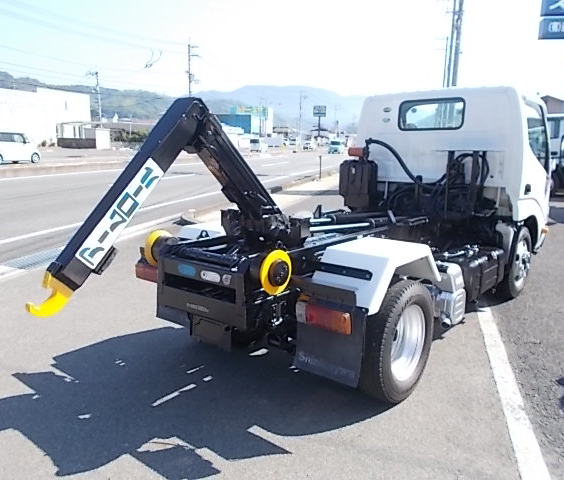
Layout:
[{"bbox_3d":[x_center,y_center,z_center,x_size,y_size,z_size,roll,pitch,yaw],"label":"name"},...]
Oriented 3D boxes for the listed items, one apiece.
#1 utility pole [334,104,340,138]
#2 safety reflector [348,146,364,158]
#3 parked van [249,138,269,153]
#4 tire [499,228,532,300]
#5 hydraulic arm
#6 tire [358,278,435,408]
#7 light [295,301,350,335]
[{"bbox_3d":[13.900,-29.000,120.000,1.000,10.500,0.500,4,12,20],"label":"utility pole"},{"bbox_3d":[0.769,-0.918,5.044,0.160,0.100,0.090,9,14,39],"label":"safety reflector"},{"bbox_3d":[-3.150,-13.200,67.200,1.500,1.880,3.600,3,12,16],"label":"parked van"},{"bbox_3d":[2.262,0.206,4.768,0.200,0.720,0.720,9,14,39],"label":"tire"},{"bbox_3d":[-0.518,-0.246,2.460,0.320,0.960,1.600,9,14,39],"label":"hydraulic arm"},{"bbox_3d":[0.664,0.574,2.860,0.210,0.720,0.720,9,14,39],"label":"tire"},{"bbox_3d":[0.216,0.376,2.374,0.320,0.110,0.080,9,14,39],"label":"light"}]

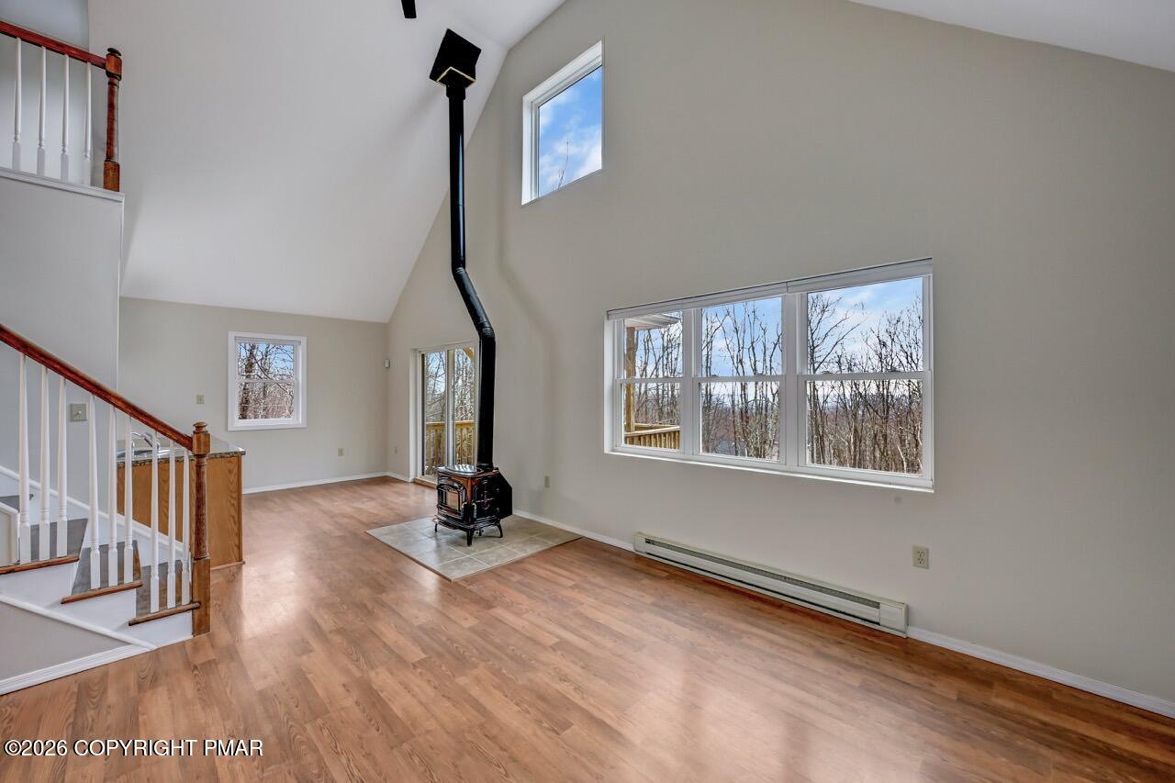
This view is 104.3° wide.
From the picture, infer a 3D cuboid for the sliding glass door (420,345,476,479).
[{"bbox_3d":[-1.926,0.367,6.288,1.823,1.978,0.120,0,0,44],"label":"sliding glass door"}]

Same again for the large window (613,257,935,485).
[{"bbox_3d":[1.062,-0.087,3.330,2.352,1.270,0.120,0,0,44],"label":"large window"}]

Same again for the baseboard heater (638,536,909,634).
[{"bbox_3d":[1.086,1.266,3.178,1.886,0.162,0.065,0,0,44],"label":"baseboard heater"}]

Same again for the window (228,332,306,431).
[{"bbox_3d":[-4.449,-0.133,6.383,0.100,1.320,0.911,0,0,44],"label":"window"}]

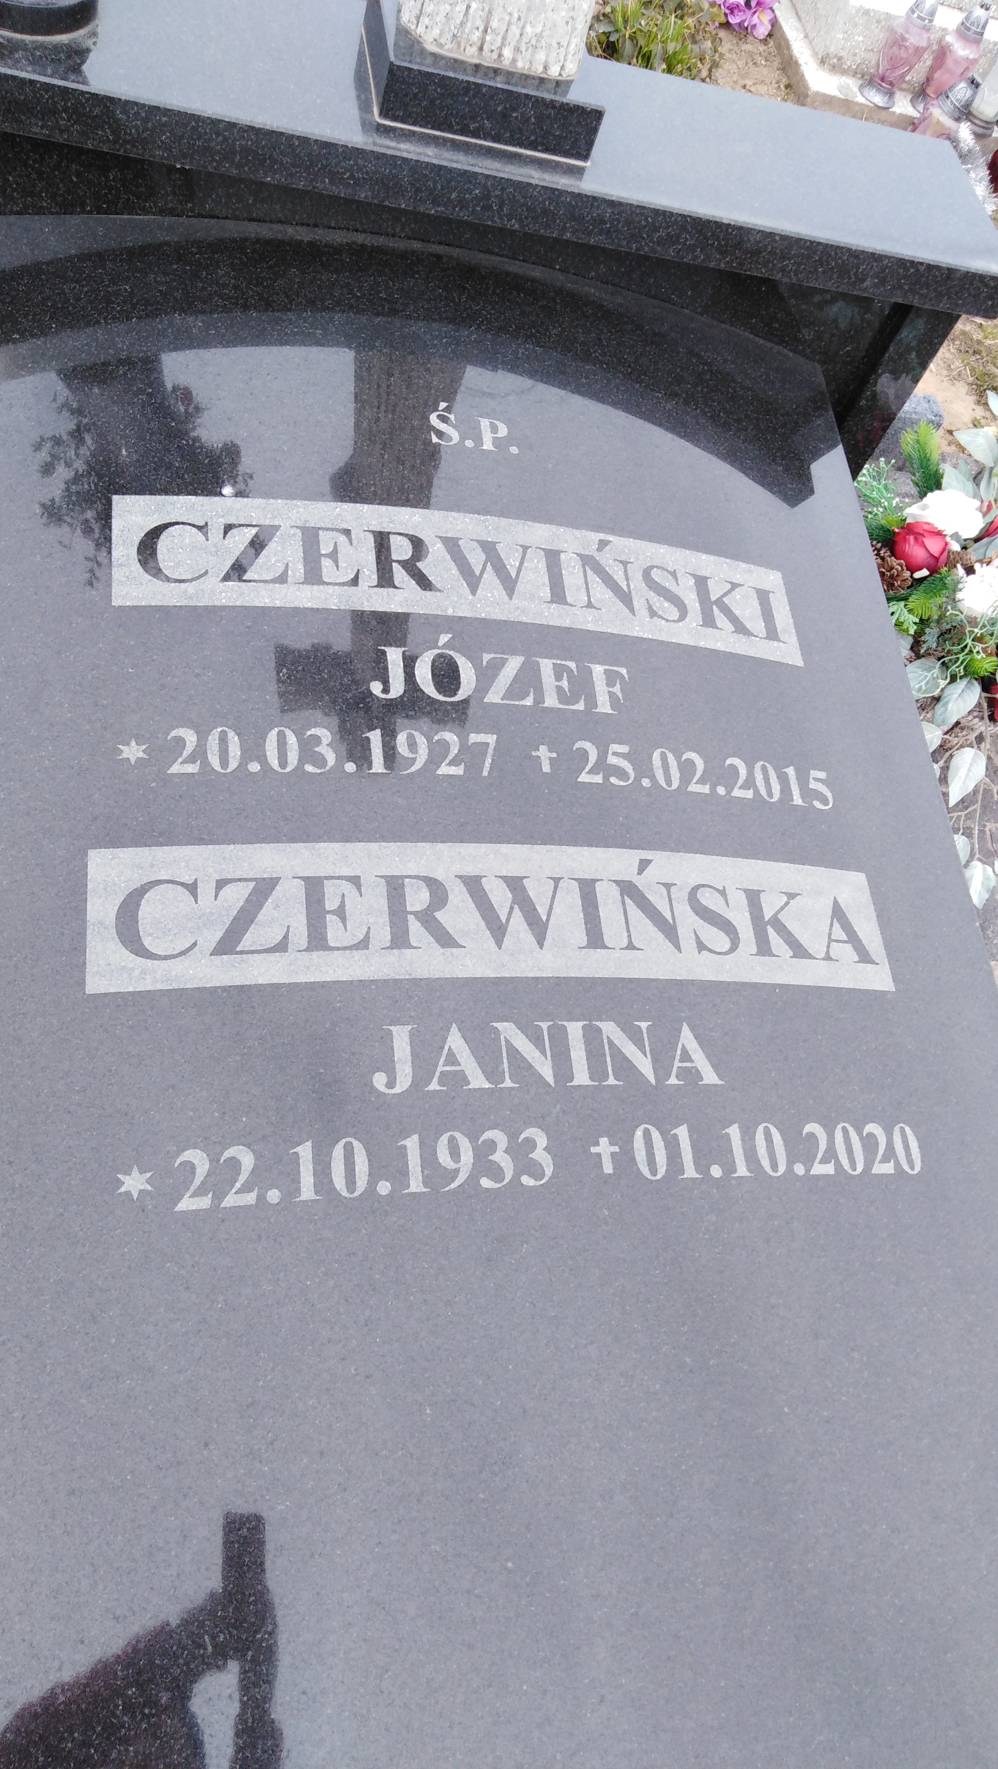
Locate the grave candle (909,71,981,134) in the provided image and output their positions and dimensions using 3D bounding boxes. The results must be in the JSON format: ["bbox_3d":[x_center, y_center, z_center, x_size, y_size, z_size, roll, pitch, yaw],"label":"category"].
[{"bbox_3d":[1.064,-1.825,3.107,0.098,0.280,0.098,7,63,-24],"label":"grave candle"}]

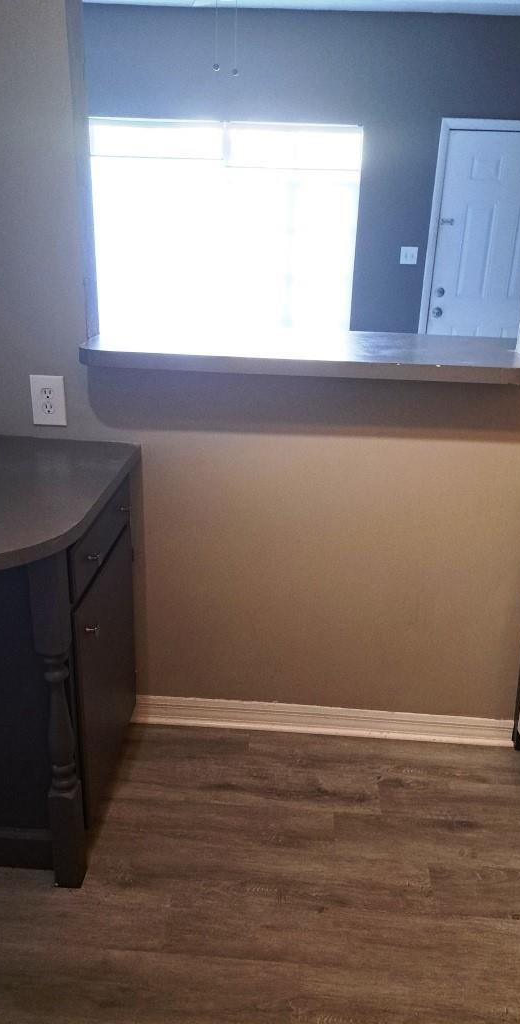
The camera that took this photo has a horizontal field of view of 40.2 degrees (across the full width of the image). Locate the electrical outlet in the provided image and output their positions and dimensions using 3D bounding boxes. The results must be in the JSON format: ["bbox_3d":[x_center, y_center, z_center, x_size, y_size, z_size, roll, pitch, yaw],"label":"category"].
[{"bbox_3d":[-0.566,-0.298,1.903,0.089,0.132,0.010,3,21,3],"label":"electrical outlet"}]

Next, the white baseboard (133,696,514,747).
[{"bbox_3d":[0.185,0.651,2.205,1.199,0.086,0.020,3,21,3],"label":"white baseboard"}]

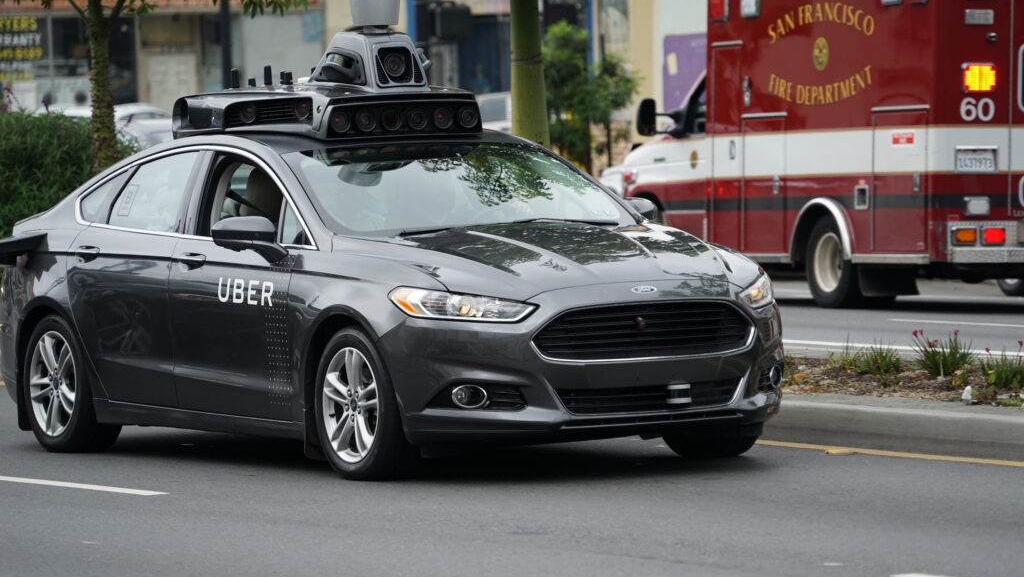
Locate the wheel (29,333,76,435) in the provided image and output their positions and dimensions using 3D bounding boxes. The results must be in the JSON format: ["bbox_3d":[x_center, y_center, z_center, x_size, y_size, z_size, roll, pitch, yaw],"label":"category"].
[{"bbox_3d":[-2.041,0.437,26.329,0.180,0.487,0.487,-3,3,-30],"label":"wheel"}]

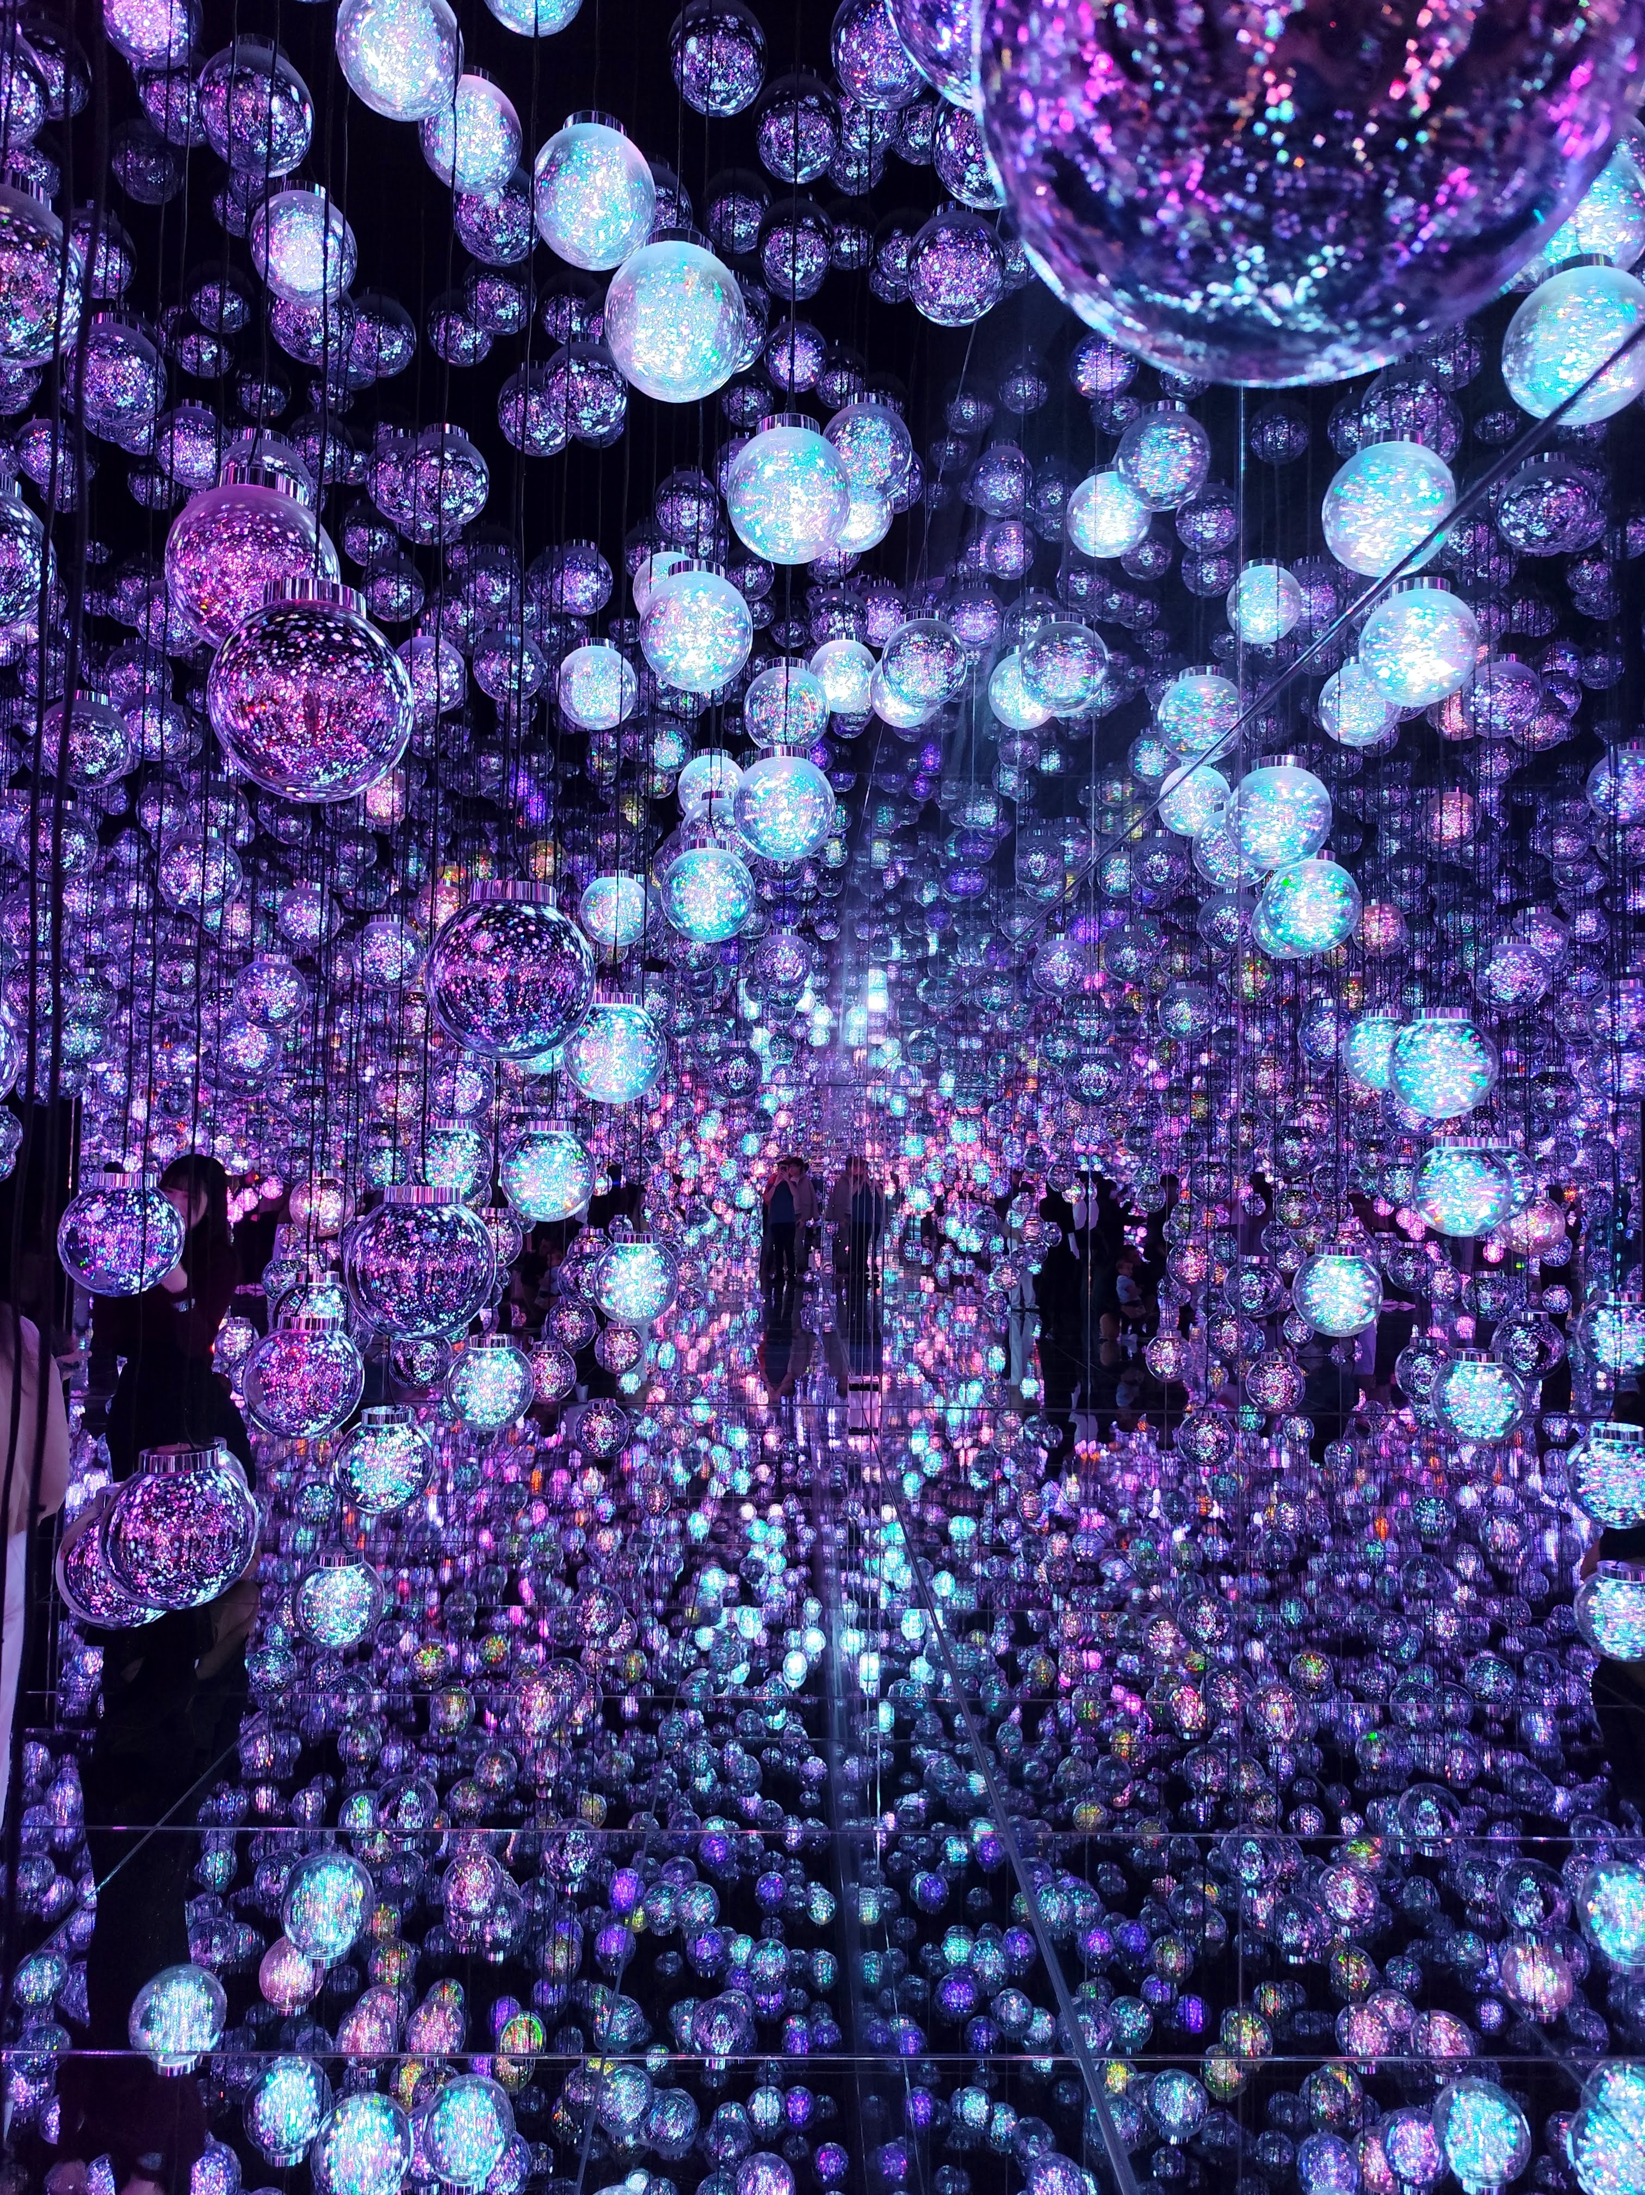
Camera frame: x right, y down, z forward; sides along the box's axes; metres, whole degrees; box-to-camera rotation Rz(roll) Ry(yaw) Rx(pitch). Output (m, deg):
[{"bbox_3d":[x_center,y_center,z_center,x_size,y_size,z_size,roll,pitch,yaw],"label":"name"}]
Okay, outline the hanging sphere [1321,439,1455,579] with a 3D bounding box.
[{"bbox_3d":[1.091,-1.141,2.821,0.243,0.253,0.243,0,-3,21],"label":"hanging sphere"}]

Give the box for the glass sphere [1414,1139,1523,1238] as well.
[{"bbox_3d":[1.604,0.227,3.656,0.230,0.250,0.230,-1,-3,24],"label":"glass sphere"}]

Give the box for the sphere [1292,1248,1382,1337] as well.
[{"bbox_3d":[1.460,0.553,4.139,0.243,0.253,0.243,0,-3,19],"label":"sphere"}]

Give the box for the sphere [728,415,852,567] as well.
[{"bbox_3d":[-0.064,-1.130,2.733,0.230,0.250,0.230,0,-3,-1],"label":"sphere"}]

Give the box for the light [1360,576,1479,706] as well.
[{"bbox_3d":[1.236,-0.938,3.024,0.230,0.250,0.230,-1,-3,22],"label":"light"}]

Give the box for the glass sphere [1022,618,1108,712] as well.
[{"bbox_3d":[0.685,-1.220,4.108,0.243,0.253,0.243,1,-3,9],"label":"glass sphere"}]

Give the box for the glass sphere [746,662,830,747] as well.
[{"bbox_3d":[-0.104,-1.142,4.272,0.243,0.253,0.243,1,-3,-2],"label":"glass sphere"}]

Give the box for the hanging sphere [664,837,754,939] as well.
[{"bbox_3d":[-0.299,-0.542,3.871,0.243,0.253,0.243,1,-3,-5],"label":"hanging sphere"}]

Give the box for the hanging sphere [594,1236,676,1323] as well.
[{"bbox_3d":[-0.545,0.528,4.256,0.243,0.253,0.243,1,-3,-7],"label":"hanging sphere"}]

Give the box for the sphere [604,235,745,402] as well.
[{"bbox_3d":[-0.258,-1.348,2.531,0.243,0.253,0.243,1,-3,-7],"label":"sphere"}]

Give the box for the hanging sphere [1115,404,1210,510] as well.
[{"bbox_3d":[0.845,-1.591,3.623,0.230,0.250,0.230,-1,-3,13],"label":"hanging sphere"}]

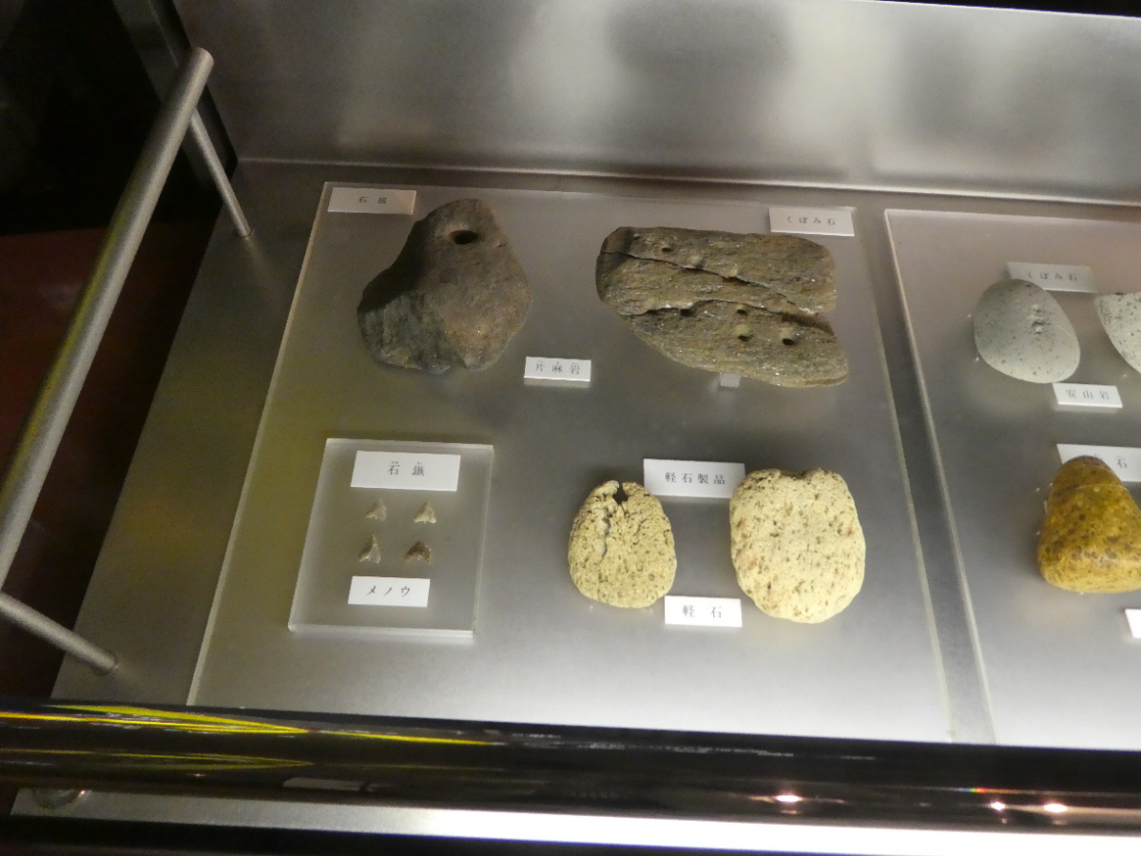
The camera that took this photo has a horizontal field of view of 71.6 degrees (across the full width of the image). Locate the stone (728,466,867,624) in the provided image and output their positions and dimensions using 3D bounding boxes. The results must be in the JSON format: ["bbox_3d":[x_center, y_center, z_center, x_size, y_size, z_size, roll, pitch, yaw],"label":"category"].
[{"bbox_3d":[0.167,0.082,0.586,0.099,0.045,0.121,5,61,1],"label":"stone"}]

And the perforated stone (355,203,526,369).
[{"bbox_3d":[-0.105,-0.118,0.676,0.135,0.070,0.175,13,61,6],"label":"perforated stone"}]

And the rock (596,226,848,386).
[{"bbox_3d":[0.137,-0.113,0.688,0.223,0.058,0.152,11,61,4],"label":"rock"}]

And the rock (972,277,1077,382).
[{"bbox_3d":[0.393,-0.083,0.685,0.079,0.045,0.102,3,61,0],"label":"rock"}]

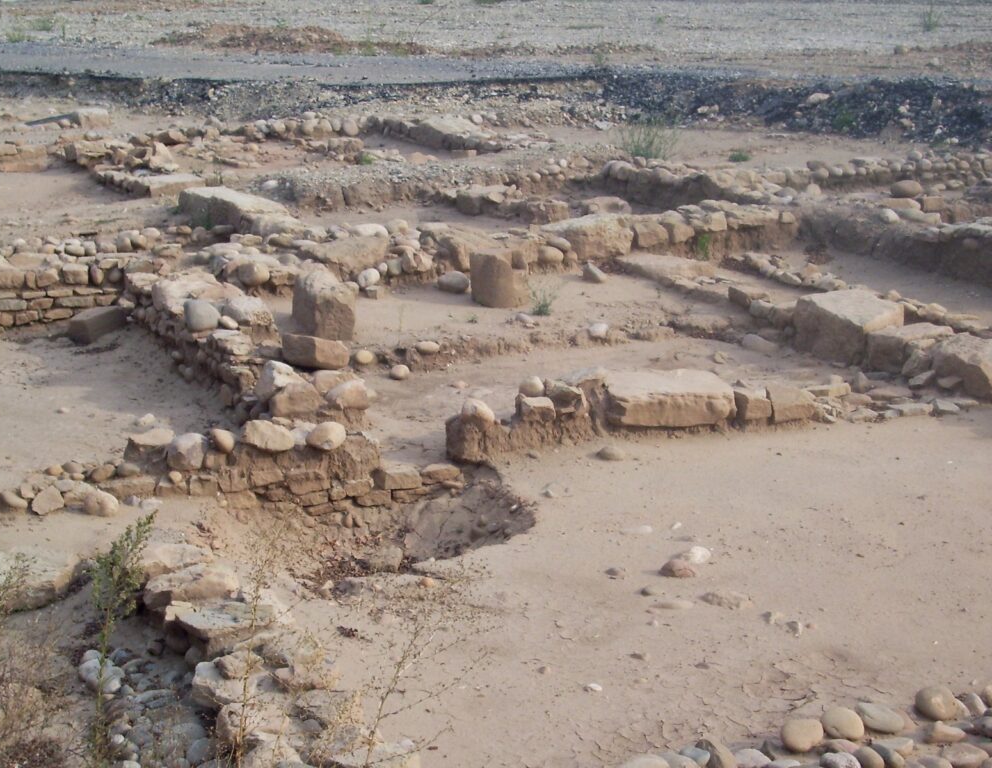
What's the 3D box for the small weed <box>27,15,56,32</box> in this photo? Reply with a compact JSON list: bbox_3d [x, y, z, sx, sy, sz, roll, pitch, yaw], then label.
[{"bbox_3d":[-7.680,-6.094,31.000,0.450,0.270,0.400,0,16,0],"label":"small weed"}]

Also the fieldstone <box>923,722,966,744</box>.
[{"bbox_3d":[1.796,1.375,7.312,0.170,0.085,0.125,0,15,0],"label":"fieldstone"}]

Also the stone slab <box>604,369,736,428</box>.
[{"bbox_3d":[1.213,0.097,12.850,0.820,0.220,0.580,-2,17,-6],"label":"stone slab"}]

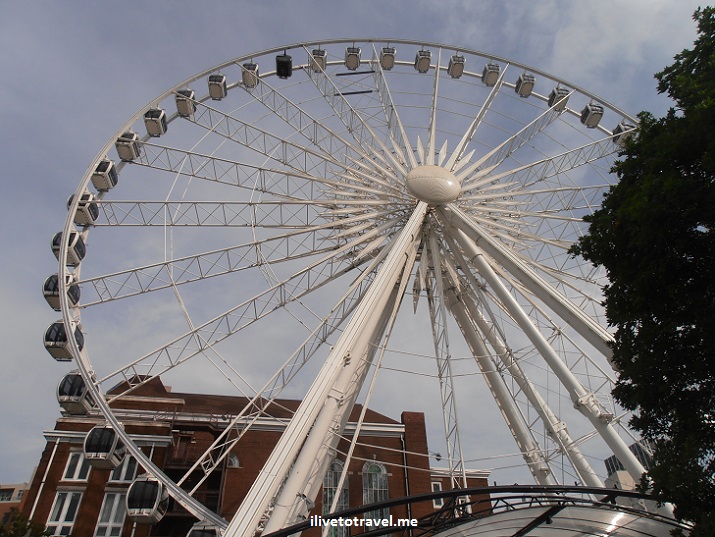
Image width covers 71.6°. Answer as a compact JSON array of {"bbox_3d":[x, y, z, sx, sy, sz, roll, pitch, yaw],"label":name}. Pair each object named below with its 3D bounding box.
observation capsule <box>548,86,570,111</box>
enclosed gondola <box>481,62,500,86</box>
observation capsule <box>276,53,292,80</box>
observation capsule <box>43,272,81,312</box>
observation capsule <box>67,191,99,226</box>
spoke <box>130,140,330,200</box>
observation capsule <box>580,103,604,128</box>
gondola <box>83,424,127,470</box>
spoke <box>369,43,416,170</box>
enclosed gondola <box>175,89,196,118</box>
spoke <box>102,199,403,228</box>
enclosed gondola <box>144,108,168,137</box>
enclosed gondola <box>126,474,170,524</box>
[{"bbox_3d":[23.348,-19.750,57.574,1.900,2.080,1.620,2,-39,-4],"label":"observation capsule"},{"bbox_3d":[16.116,-23.493,60.266,1.803,1.917,1.761,2,-39,-5],"label":"enclosed gondola"},{"bbox_3d":[-8.271,-23.200,56.868,1.900,2.080,1.620,2,-39,-4],"label":"observation capsule"},{"bbox_3d":[-20.783,1.586,34.902,1.700,2.080,1.880,2,-39,-5],"label":"observation capsule"},{"bbox_3d":[-22.614,-4.903,41.047,1.803,1.917,1.761,2,-39,-5],"label":"observation capsule"},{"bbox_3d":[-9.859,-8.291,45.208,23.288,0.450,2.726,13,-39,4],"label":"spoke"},{"bbox_3d":[26.443,-17.361,55.984,1.900,2.080,1.620,2,-39,-4],"label":"observation capsule"},{"bbox_3d":[-14.911,10.582,29.441,1.803,1.917,1.761,2,-39,-5],"label":"gondola"},{"bbox_3d":[3.609,-16.127,52.458,0.450,25.760,3.000,-4,-38,-9],"label":"spoke"},{"bbox_3d":[-17.326,-16.845,50.339,1.700,2.080,1.880,2,-39,-5],"label":"enclosed gondola"},{"bbox_3d":[-8.862,-4.490,41.660,25.760,0.450,3.000,0,-39,-7],"label":"spoke"},{"bbox_3d":[-19.498,-14.283,48.409,1.900,2.080,1.620,2,-39,-4],"label":"enclosed gondola"},{"bbox_3d":[-11.370,12.525,26.930,1.700,2.080,1.880,2,-39,-5],"label":"enclosed gondola"}]

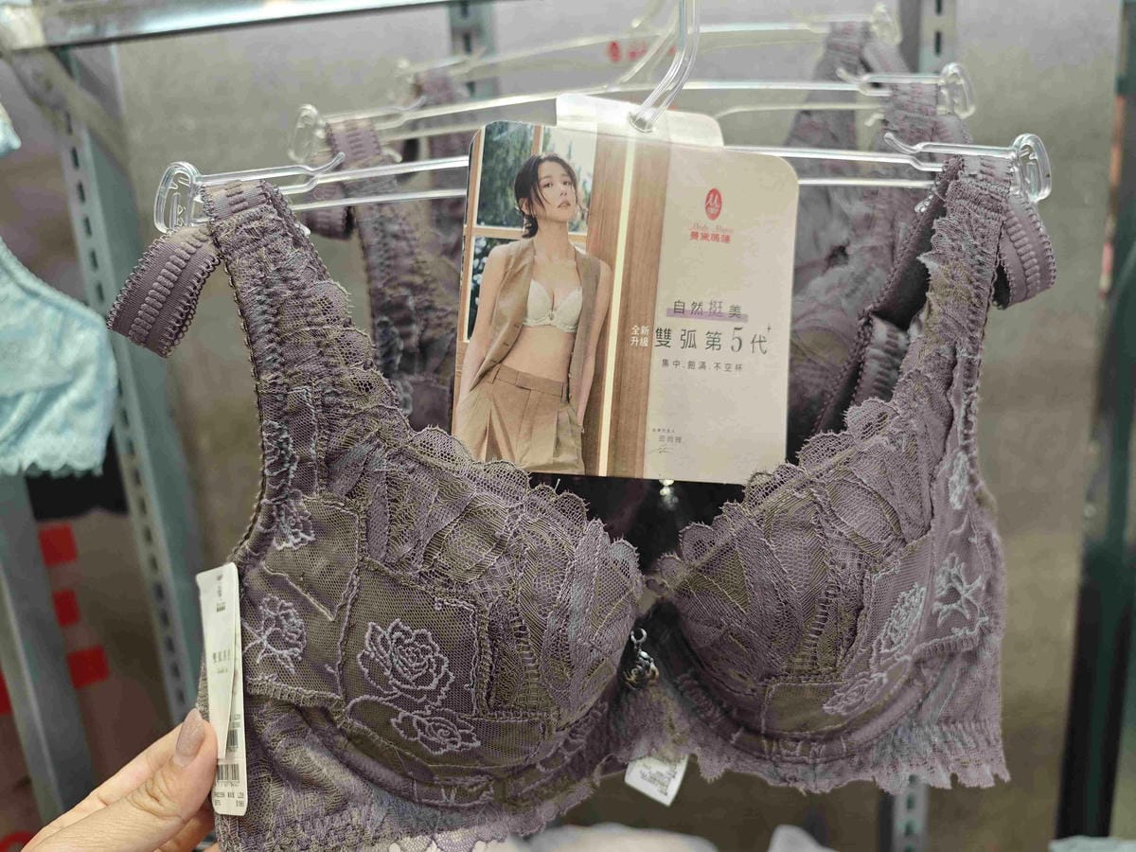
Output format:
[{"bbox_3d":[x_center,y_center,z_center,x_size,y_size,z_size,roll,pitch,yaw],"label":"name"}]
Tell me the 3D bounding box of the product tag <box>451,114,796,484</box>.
[{"bbox_3d":[0.023,-0.043,0.270,0.122,0.122,0.005,4,-3,-9],"label":"product tag"}]

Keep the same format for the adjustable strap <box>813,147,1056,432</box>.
[{"bbox_3d":[0.138,-0.050,0.286,0.081,0.094,0.050,-3,7,-8],"label":"adjustable strap"}]

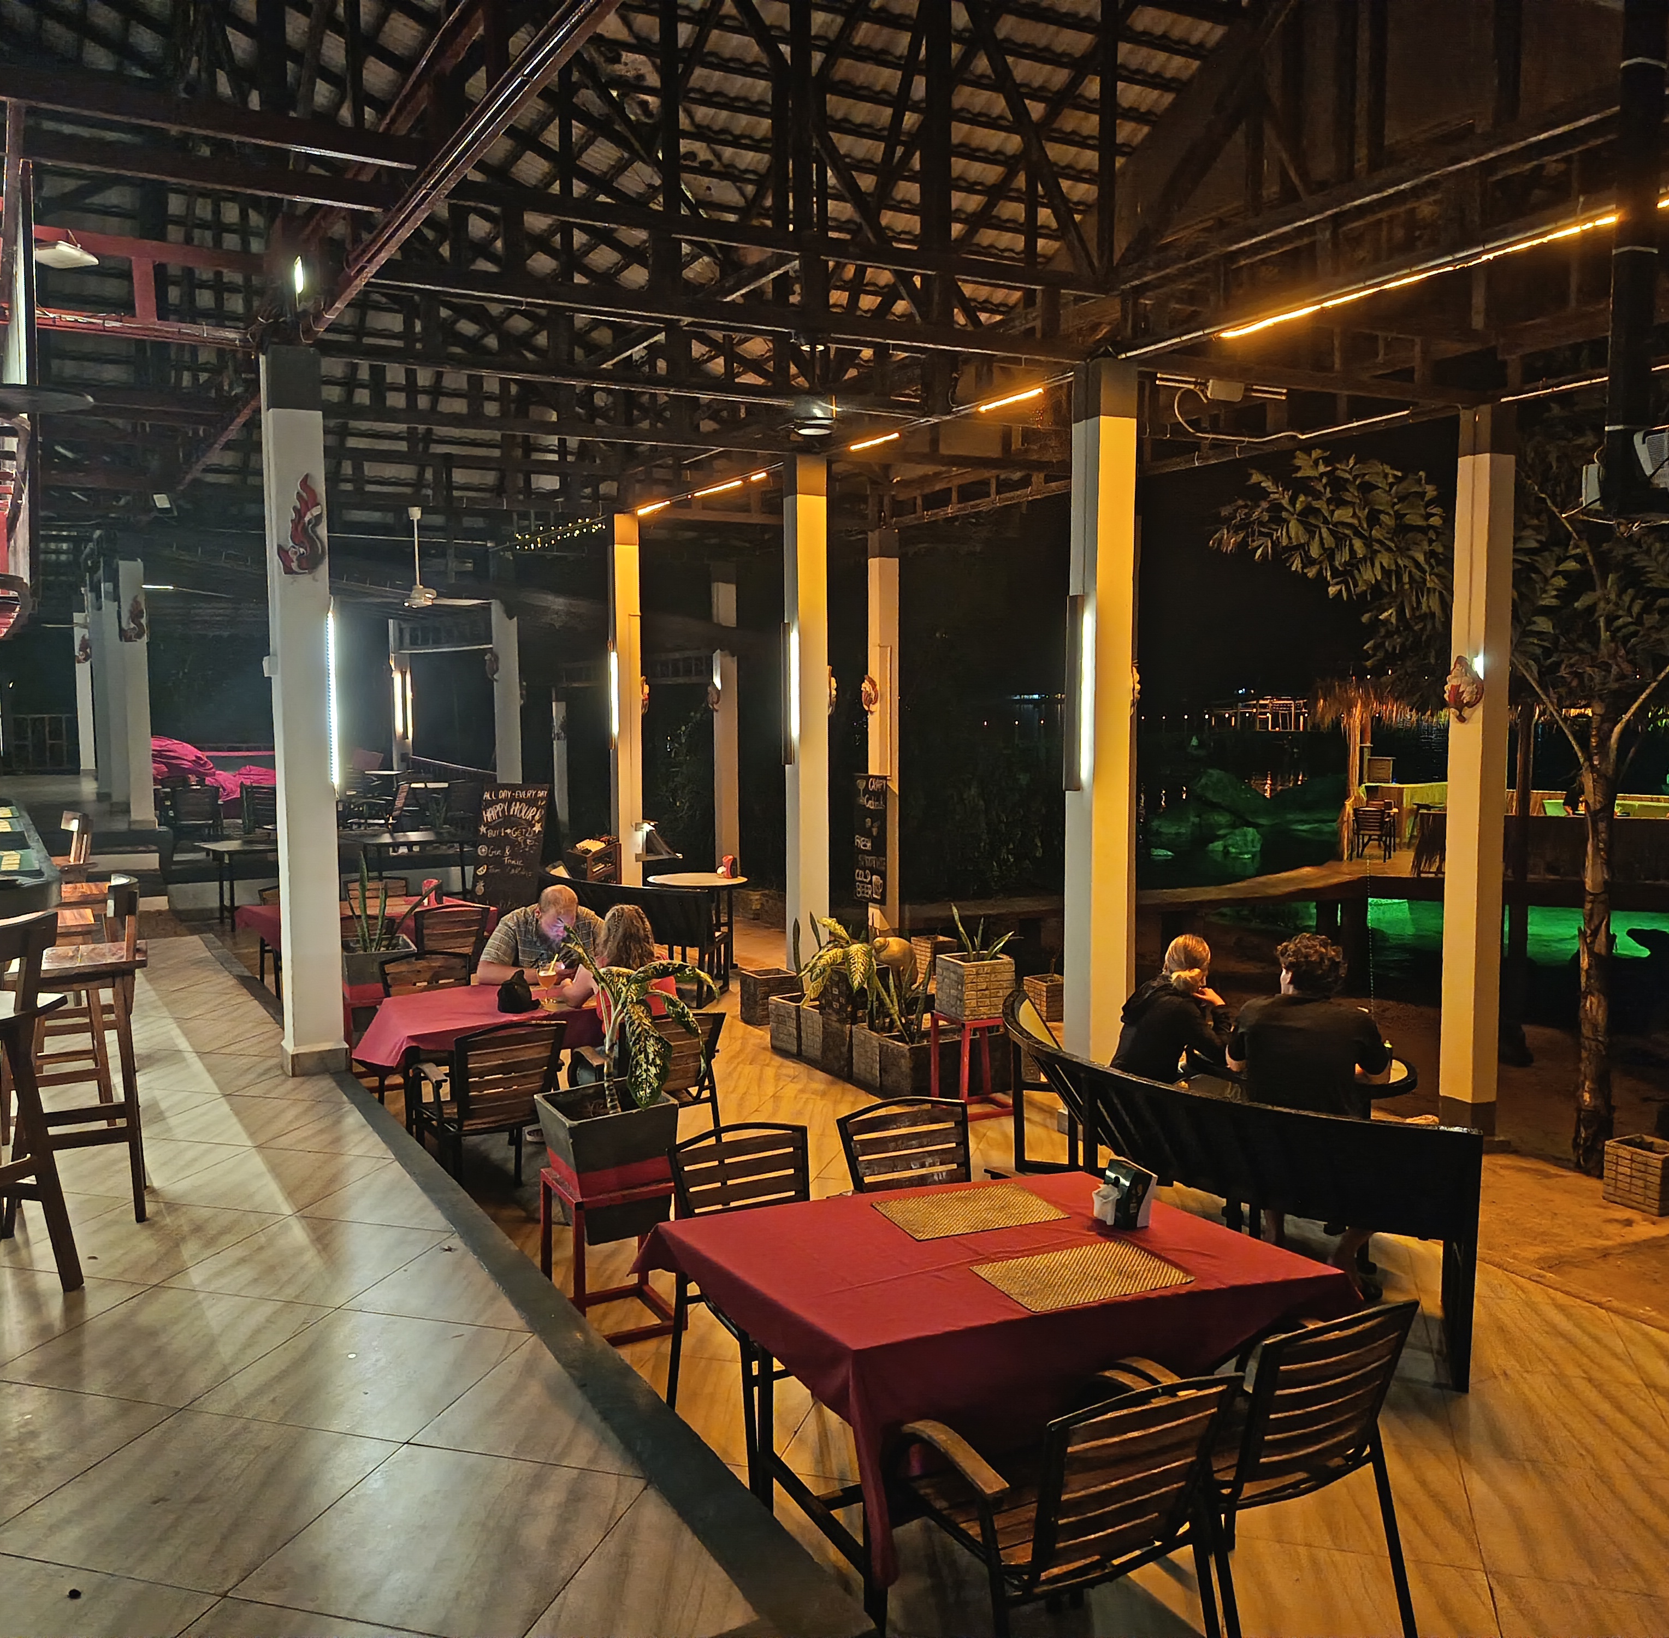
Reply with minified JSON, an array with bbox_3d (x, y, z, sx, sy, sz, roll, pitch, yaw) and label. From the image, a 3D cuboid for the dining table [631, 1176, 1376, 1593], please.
[{"bbox_3d":[0.378,1.424,3.761,1.290,0.740,0.880,-2,5,-23],"label":"dining table"}]

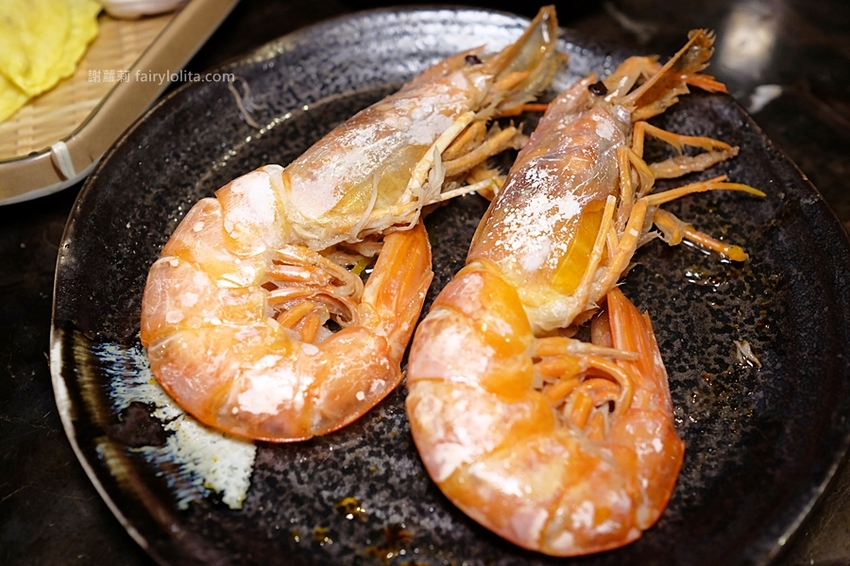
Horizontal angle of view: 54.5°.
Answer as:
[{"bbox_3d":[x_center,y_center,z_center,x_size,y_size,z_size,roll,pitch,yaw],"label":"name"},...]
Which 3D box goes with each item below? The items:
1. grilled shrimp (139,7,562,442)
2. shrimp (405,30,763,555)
[{"bbox_3d":[-0.014,-0.028,0.217,0.067,0.031,0.148,25,55,16],"label":"grilled shrimp"},{"bbox_3d":[0.047,-0.010,0.206,0.067,0.031,0.153,20,54,13],"label":"shrimp"}]

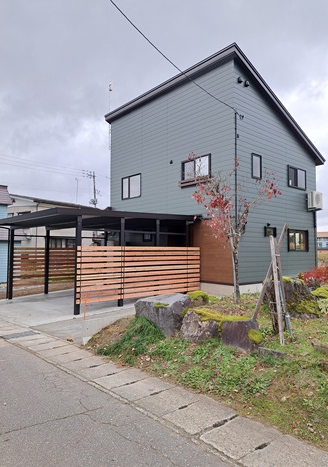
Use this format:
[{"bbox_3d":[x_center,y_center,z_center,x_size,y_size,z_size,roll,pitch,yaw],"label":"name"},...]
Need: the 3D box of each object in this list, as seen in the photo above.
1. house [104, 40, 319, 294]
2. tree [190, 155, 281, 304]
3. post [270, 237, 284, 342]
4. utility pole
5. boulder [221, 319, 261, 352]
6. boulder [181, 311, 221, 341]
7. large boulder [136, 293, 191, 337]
[{"bbox_3d":[2.253,-1.821,15.971,6.960,8.613,8.255,2,-3,-41],"label":"house"},{"bbox_3d":[2.068,-0.126,9.271,2.300,4.202,2.450,0,-2,0],"label":"tree"},{"bbox_3d":[1.868,0.899,5.364,0.080,1.766,0.080,13,-21,-38],"label":"post"},{"bbox_3d":[-8.058,-1.705,35.798,1.000,10.500,1.400,2,-3,-41],"label":"utility pole"},{"bbox_3d":[1.288,1.624,5.396,0.440,0.480,0.570,2,-3,-41],"label":"boulder"},{"bbox_3d":[0.665,1.687,6.052,0.520,0.500,0.540,2,-3,-41],"label":"boulder"},{"bbox_3d":[0.023,1.653,6.940,0.750,0.730,1.200,2,-3,-41],"label":"large boulder"}]

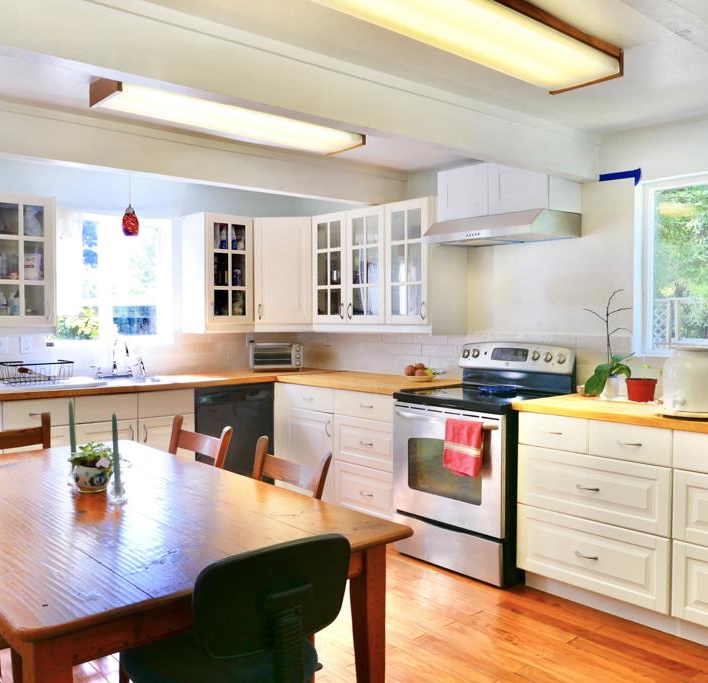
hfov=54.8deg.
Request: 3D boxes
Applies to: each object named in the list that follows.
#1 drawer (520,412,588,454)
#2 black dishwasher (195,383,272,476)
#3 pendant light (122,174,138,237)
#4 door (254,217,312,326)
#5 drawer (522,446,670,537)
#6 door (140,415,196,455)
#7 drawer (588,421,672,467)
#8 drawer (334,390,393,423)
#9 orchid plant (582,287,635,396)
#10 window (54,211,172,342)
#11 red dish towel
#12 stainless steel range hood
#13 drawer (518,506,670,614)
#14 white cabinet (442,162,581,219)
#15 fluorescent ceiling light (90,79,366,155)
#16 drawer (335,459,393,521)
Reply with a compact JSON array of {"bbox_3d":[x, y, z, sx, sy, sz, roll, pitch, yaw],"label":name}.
[{"bbox_3d":[1.098,0.439,3.413,0.400,0.152,0.375,-2,2,-42],"label":"drawer"},{"bbox_3d":[-1.000,0.713,4.910,0.618,0.838,0.593,-2,3,-42],"label":"black dishwasher"},{"bbox_3d":[-1.423,-0.886,4.340,0.105,0.435,0.105,-2,3,-42],"label":"pendant light"},{"bbox_3d":[-0.509,-0.506,4.915,0.420,0.768,0.025,0,2,2],"label":"door"},{"bbox_3d":[1.274,0.659,3.309,0.540,0.298,0.759,-2,3,-42],"label":"drawer"},{"bbox_3d":[-1.198,0.790,4.386,0.378,0.617,0.020,-2,2,-42],"label":"door"},{"bbox_3d":[1.401,0.436,3.159,0.540,0.158,0.377,-2,3,-42],"label":"drawer"},{"bbox_3d":[0.215,0.405,4.389,0.400,0.147,0.578,-2,2,-42],"label":"drawer"},{"bbox_3d":[1.346,0.007,3.611,0.250,0.574,0.250,-2,2,-42],"label":"orchid plant"},{"bbox_3d":[-1.758,-0.456,4.979,0.930,0.940,0.100,-2,2,-42],"label":"window"},{"bbox_3d":[0.558,0.543,3.515,0.055,0.278,0.240,-2,3,-42],"label":"red dish towel"},{"bbox_3d":[0.834,-0.639,3.897,0.489,0.127,0.745,-2,3,-42],"label":"stainless steel range hood"},{"bbox_3d":[1.228,0.981,3.287,0.400,0.327,0.762,-2,2,-42],"label":"drawer"},{"bbox_3d":[0.877,-0.851,3.922,0.379,0.294,0.735,-2,3,-42],"label":"white cabinet"},{"bbox_3d":[-0.525,-1.047,3.175,1.267,0.105,0.310,-2,2,-42],"label":"fluorescent ceiling light"},{"bbox_3d":[0.280,0.919,4.426,0.540,0.298,0.607,-2,3,-42],"label":"drawer"}]

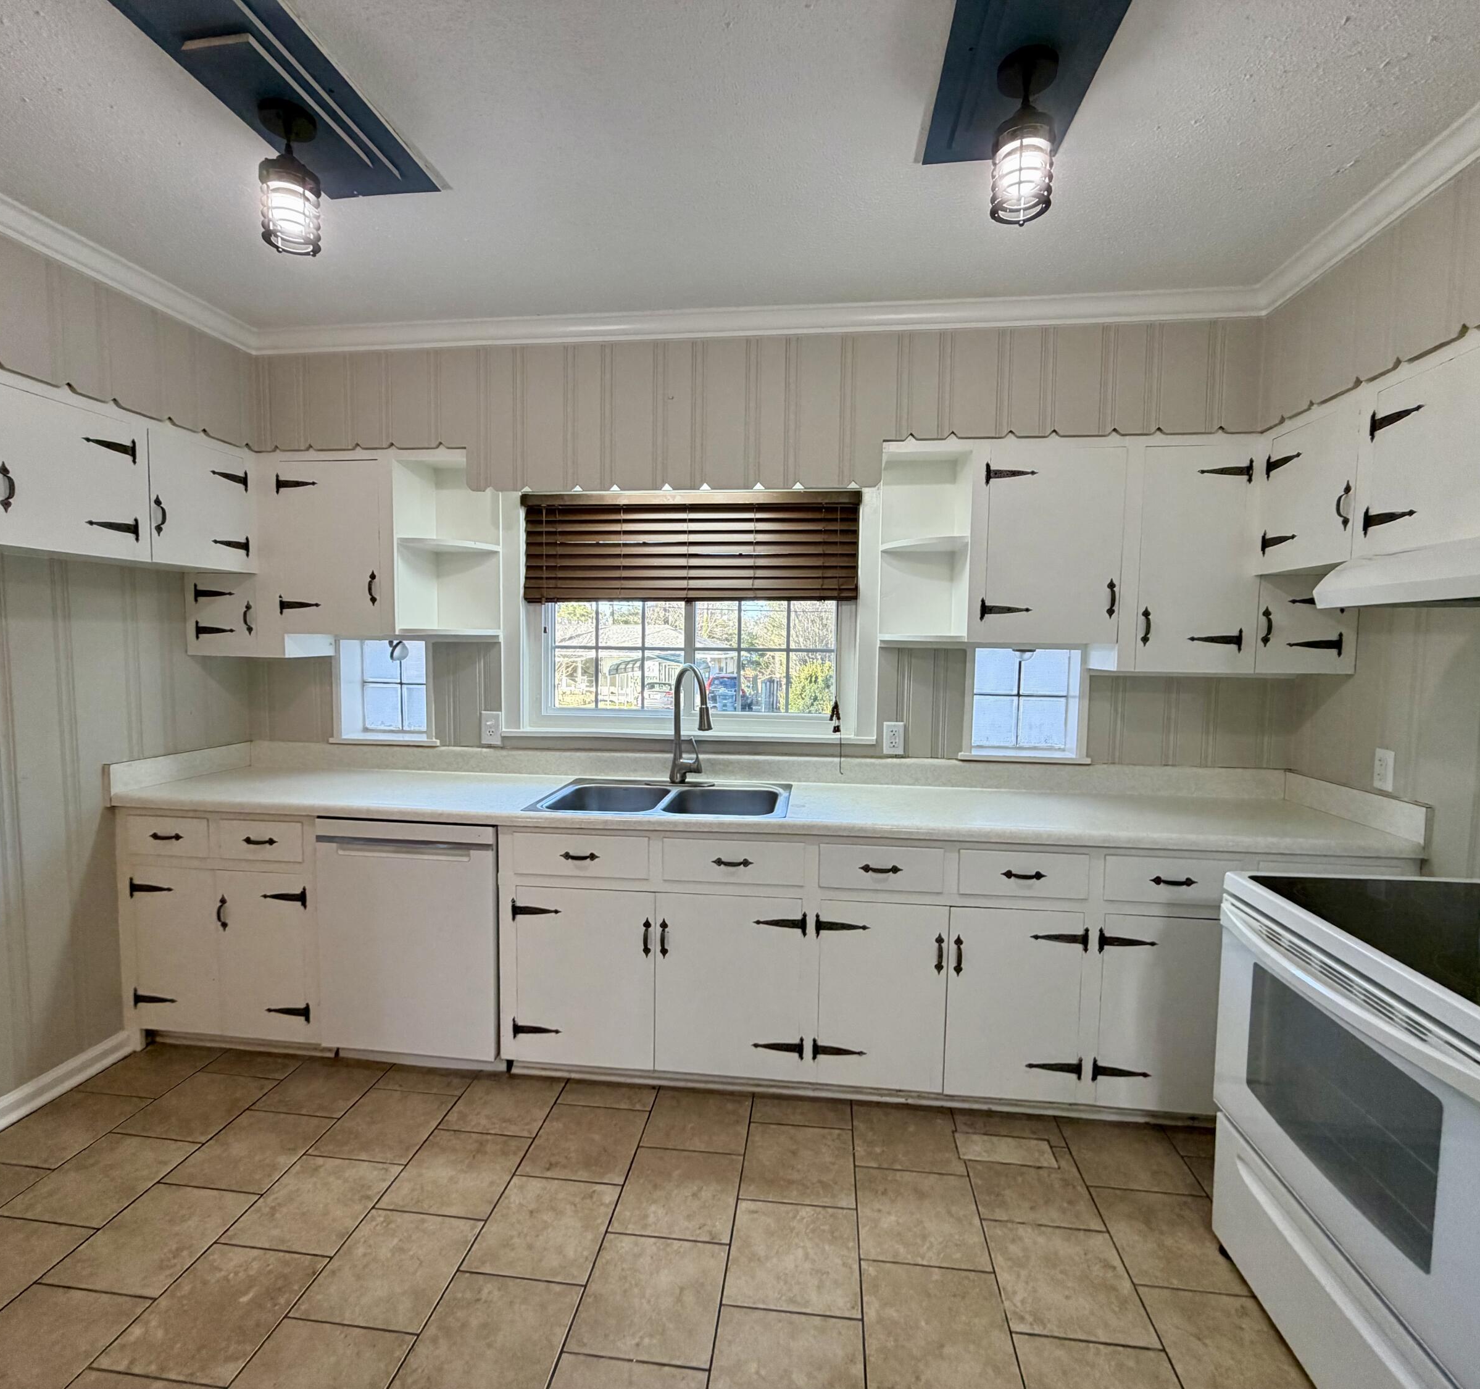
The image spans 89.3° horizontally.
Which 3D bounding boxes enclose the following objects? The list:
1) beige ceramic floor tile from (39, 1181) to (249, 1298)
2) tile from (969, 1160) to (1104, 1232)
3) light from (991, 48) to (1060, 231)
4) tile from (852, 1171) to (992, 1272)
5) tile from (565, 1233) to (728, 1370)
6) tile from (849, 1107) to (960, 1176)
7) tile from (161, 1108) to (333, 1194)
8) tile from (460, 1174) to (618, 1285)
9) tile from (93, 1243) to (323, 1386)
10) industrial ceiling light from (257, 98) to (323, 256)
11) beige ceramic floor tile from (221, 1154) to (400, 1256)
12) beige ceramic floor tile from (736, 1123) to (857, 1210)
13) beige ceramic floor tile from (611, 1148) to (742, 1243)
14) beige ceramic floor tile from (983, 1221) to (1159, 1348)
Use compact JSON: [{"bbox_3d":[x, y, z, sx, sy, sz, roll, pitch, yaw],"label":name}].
[{"bbox_3d":[-1.412,1.317,1.816,0.303,0.011,0.306,1,5,7],"label":"beige ceramic floor tile"},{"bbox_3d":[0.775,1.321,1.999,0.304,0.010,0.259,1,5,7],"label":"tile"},{"bbox_3d":[0.486,-0.942,1.277,0.100,0.240,0.100,1,5,7],"label":"light"},{"bbox_3d":[0.455,1.329,1.904,0.302,0.010,0.304,1,5,7],"label":"tile"},{"bbox_3d":[-0.191,1.336,1.662,0.302,0.010,0.302,1,5,7],"label":"tile"},{"bbox_3d":[0.493,1.303,2.210,0.302,0.010,0.304,1,5,7],"label":"tile"},{"bbox_3d":[-1.376,1.292,2.123,0.304,0.010,0.305,1,5,7],"label":"tile"},{"bbox_3d":[-0.475,1.317,1.851,0.302,0.010,0.302,1,5,7],"label":"tile"},{"bbox_3d":[-1.127,1.337,1.626,0.302,0.010,0.304,1,5,7],"label":"tile"},{"bbox_3d":[-0.990,-1.133,1.651,0.118,0.265,0.118,1,5,7],"label":"industrial ceiling light"},{"bbox_3d":[-1.089,1.311,1.931,0.303,0.011,0.306,1,5,7],"label":"beige ceramic floor tile"},{"bbox_3d":[0.167,1.309,2.085,0.304,0.010,0.305,1,5,7],"label":"beige ceramic floor tile"},{"bbox_3d":[-0.155,1.317,1.976,0.302,0.010,0.304,1,5,7],"label":"beige ceramic floor tile"},{"bbox_3d":[0.742,1.348,1.721,0.303,0.011,0.306,1,5,7],"label":"beige ceramic floor tile"}]

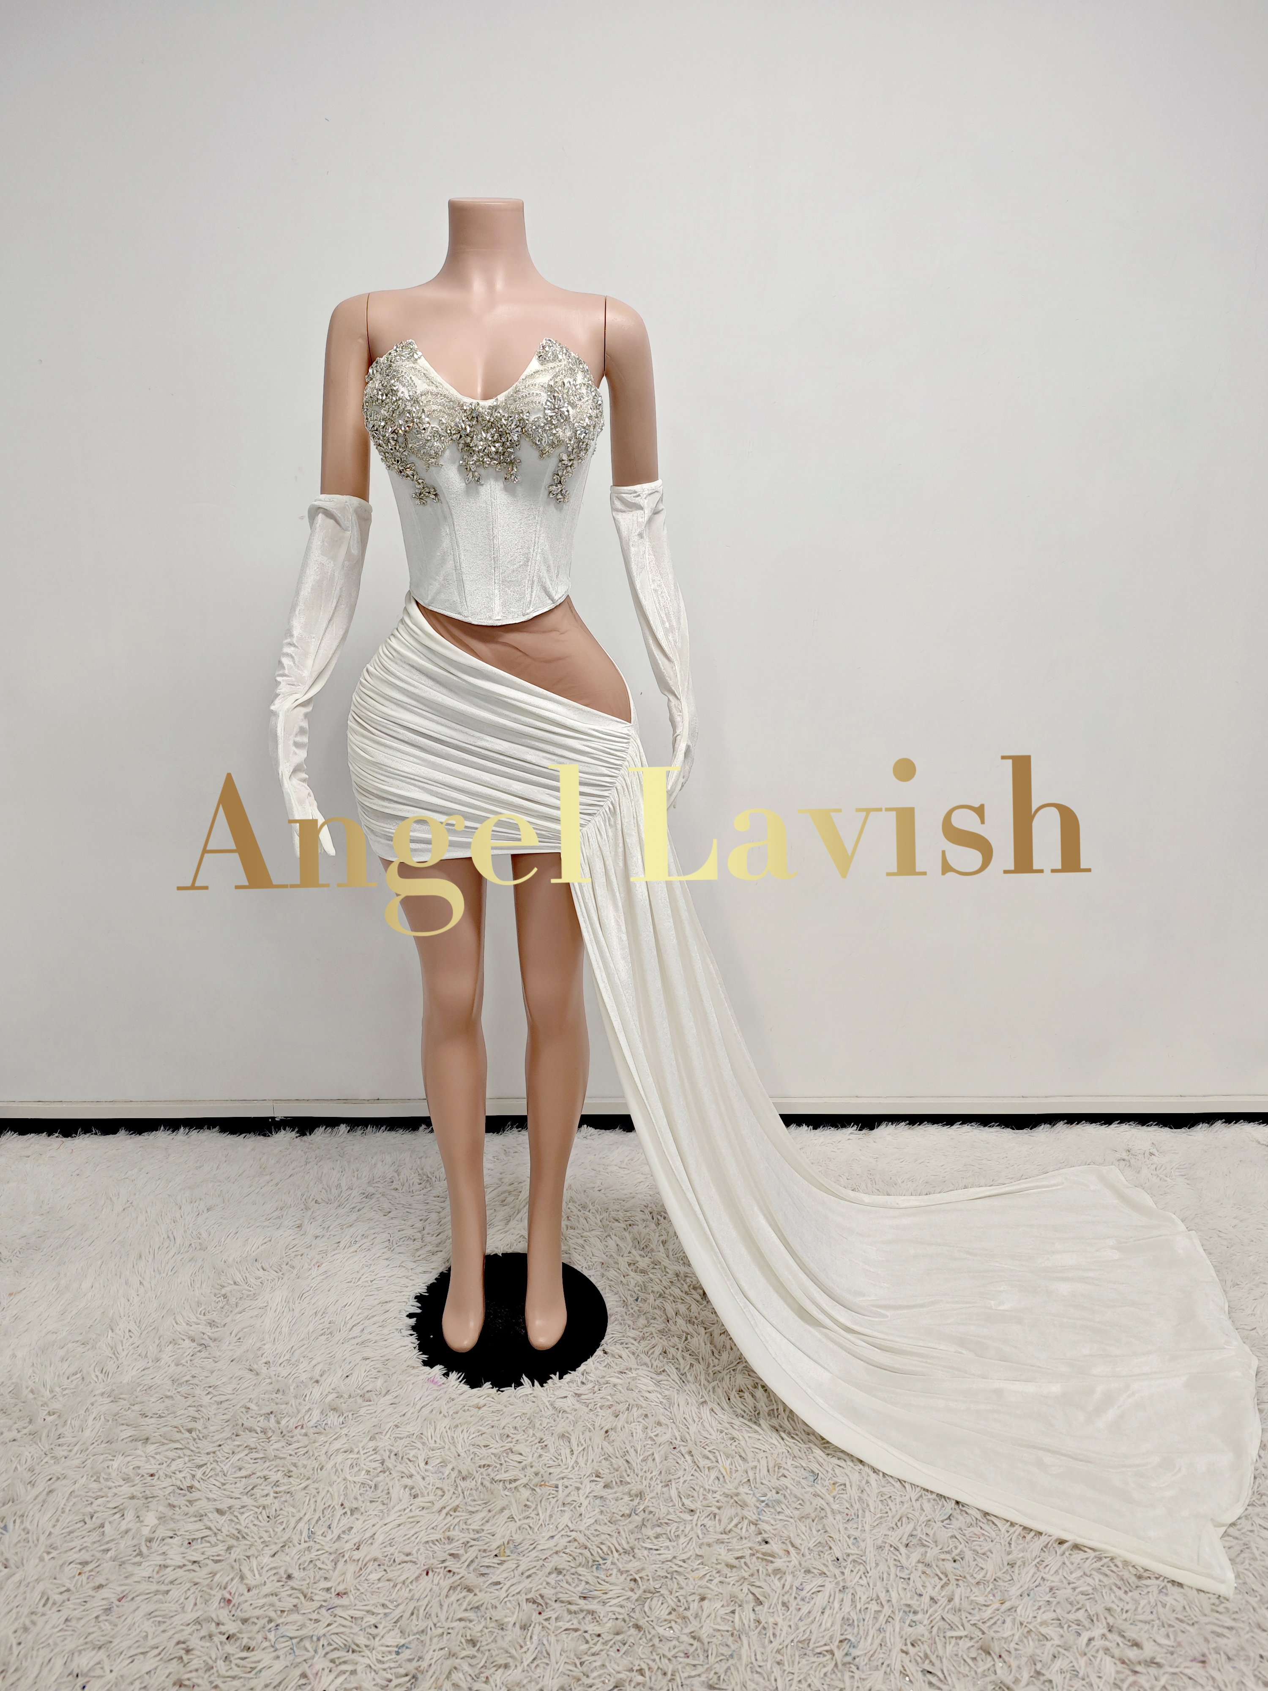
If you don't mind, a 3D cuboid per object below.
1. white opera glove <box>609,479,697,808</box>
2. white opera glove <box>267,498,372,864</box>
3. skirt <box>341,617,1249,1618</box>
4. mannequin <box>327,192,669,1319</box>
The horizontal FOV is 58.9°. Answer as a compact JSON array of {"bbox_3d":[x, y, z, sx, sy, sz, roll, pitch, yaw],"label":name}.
[{"bbox_3d":[0.025,-0.254,1.496,0.125,0.440,0.140,-1,18,-6],"label":"white opera glove"},{"bbox_3d":[-0.390,-0.204,1.391,0.145,0.445,0.160,-1,18,-6],"label":"white opera glove"},{"bbox_3d":[0.307,0.225,1.532,1.350,1.110,0.840,-1,18,-6],"label":"skirt"},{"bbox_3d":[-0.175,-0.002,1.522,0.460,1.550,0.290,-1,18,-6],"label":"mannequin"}]

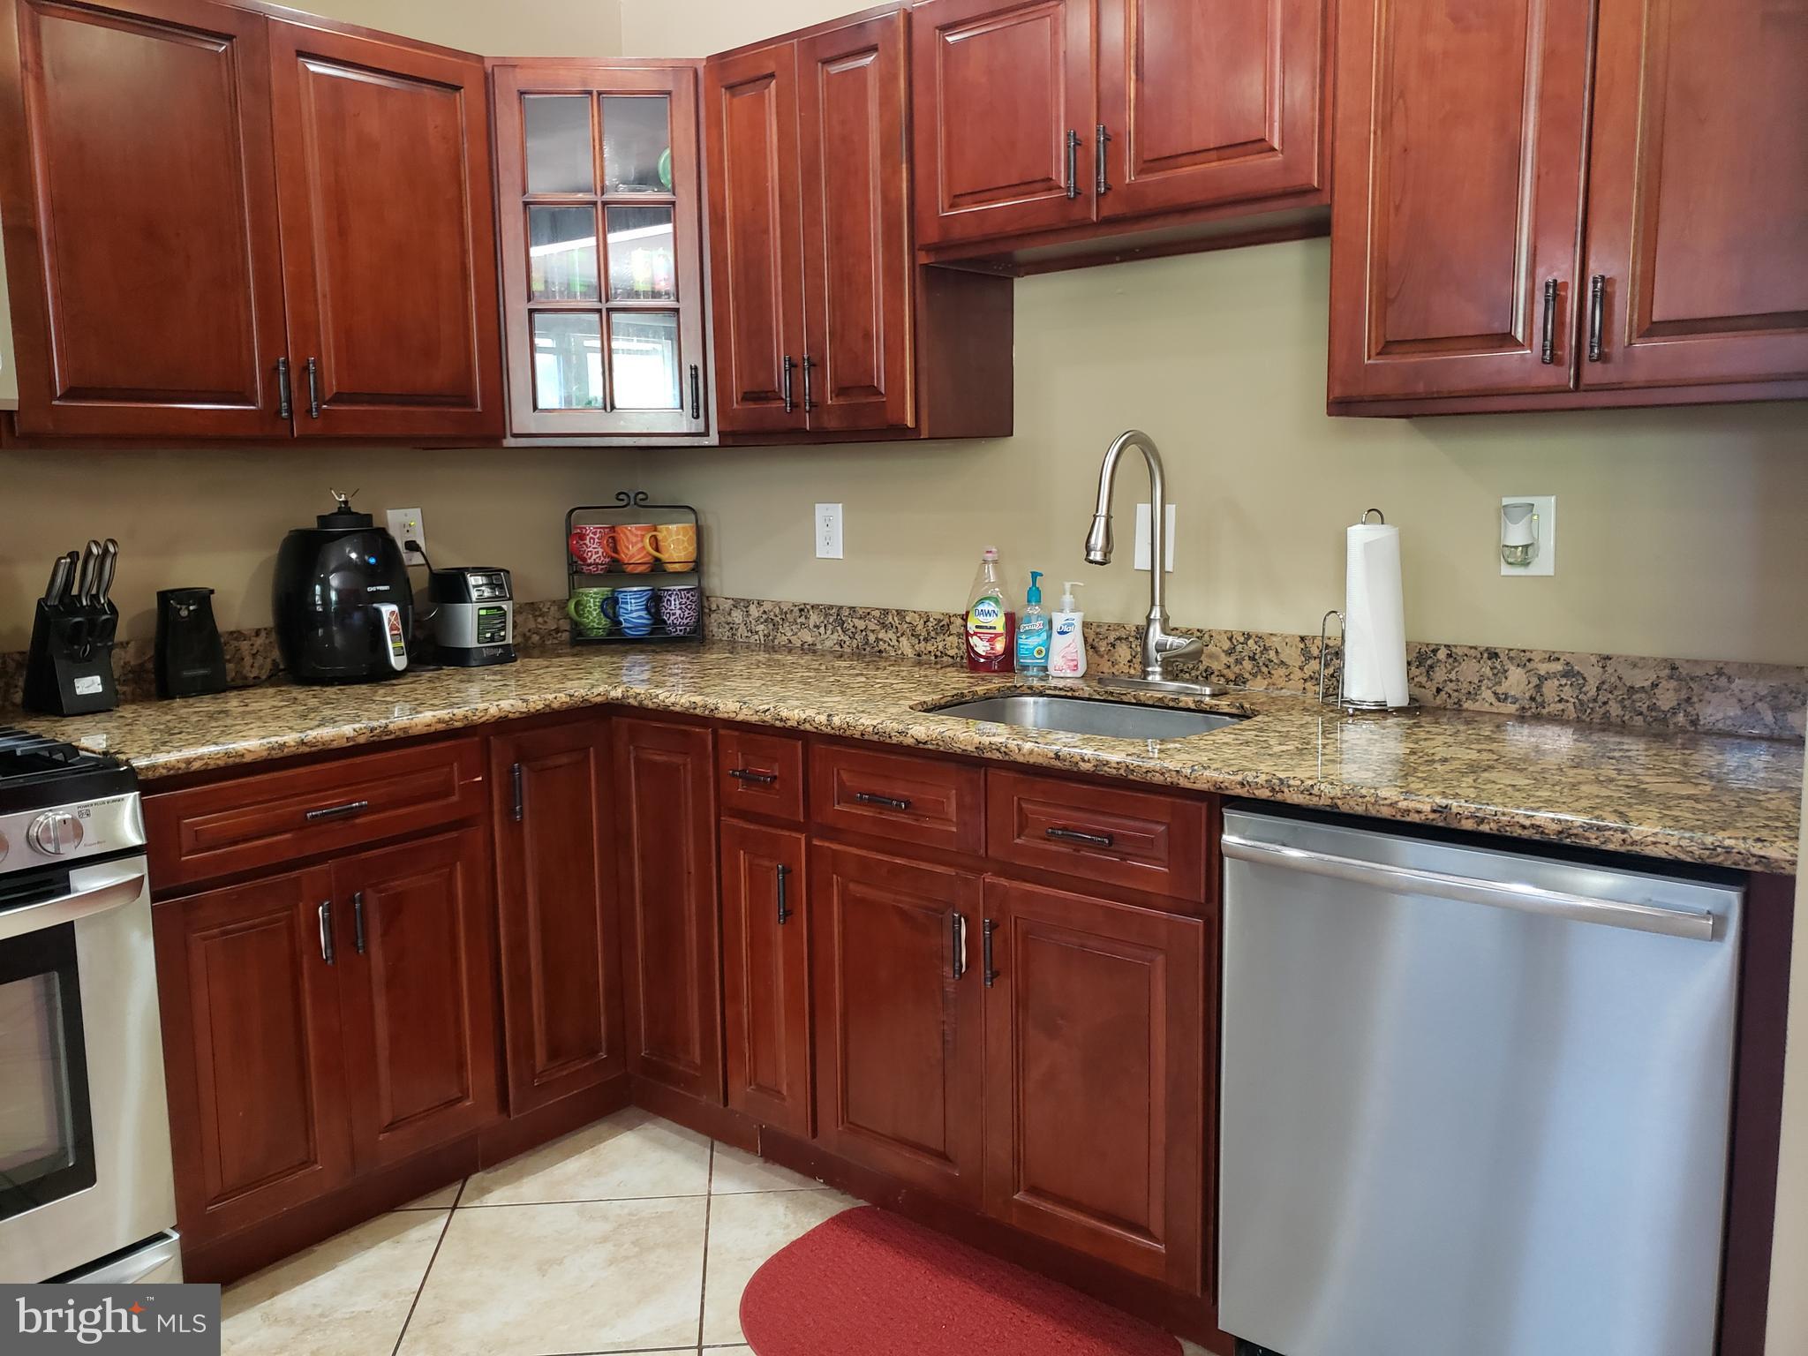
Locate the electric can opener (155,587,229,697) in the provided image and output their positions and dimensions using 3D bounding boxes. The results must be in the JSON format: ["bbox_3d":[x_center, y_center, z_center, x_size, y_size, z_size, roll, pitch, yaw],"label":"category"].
[{"bbox_3d":[-1.343,-0.066,2.576,0.122,0.210,0.112,-9,12,-44],"label":"electric can opener"}]

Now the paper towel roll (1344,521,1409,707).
[{"bbox_3d":[0.762,-0.107,2.204,0.100,0.280,0.100,-1,8,0],"label":"paper towel roll"}]

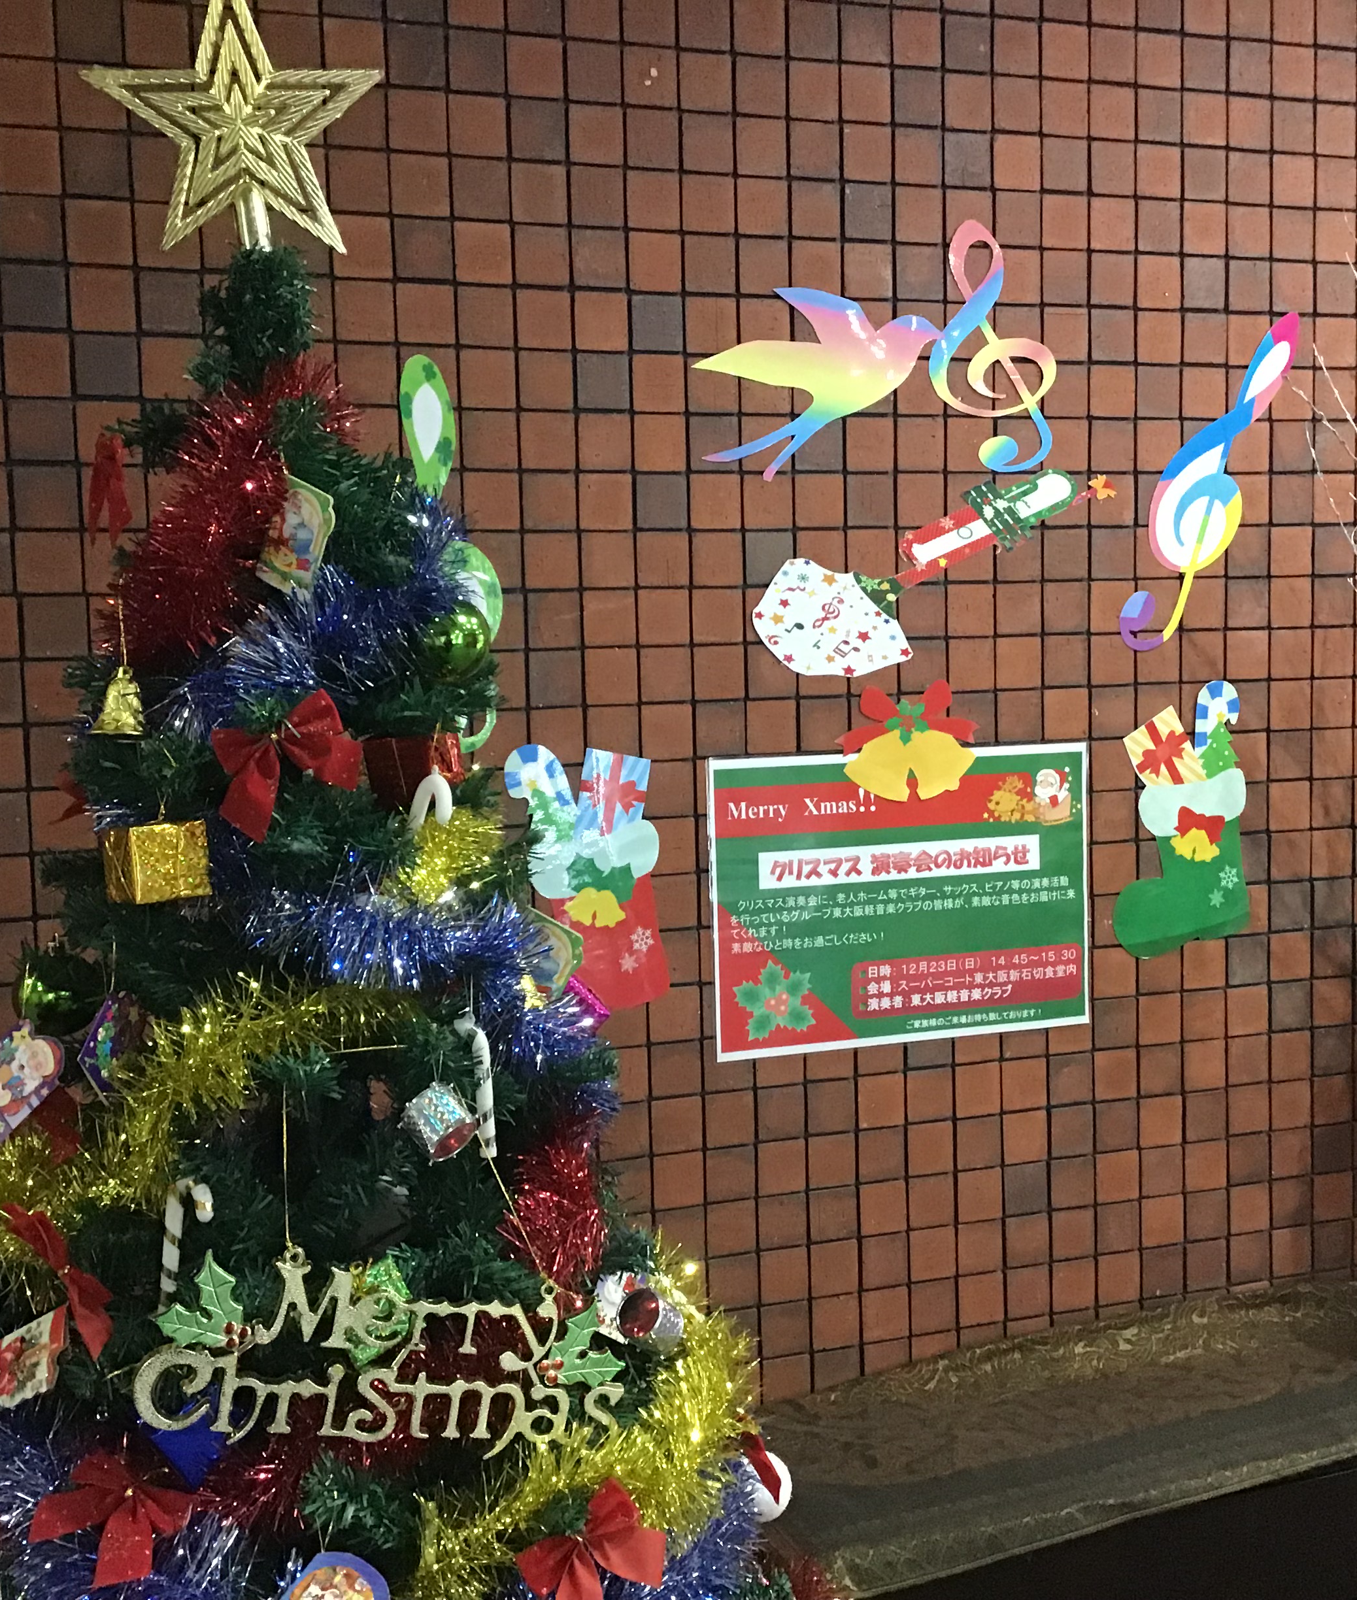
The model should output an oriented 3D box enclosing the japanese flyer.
[{"bbox_3d":[0.168,0.069,1.375,0.300,0.211,0.010,-3,5,-19],"label":"japanese flyer"}]

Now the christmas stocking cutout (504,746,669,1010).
[{"bbox_3d":[-0.064,0.059,1.294,0.122,0.193,0.010,-3,5,-19],"label":"christmas stocking cutout"}]

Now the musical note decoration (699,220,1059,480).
[{"bbox_3d":[0.143,-0.316,1.336,0.281,0.182,0.010,-3,5,-19],"label":"musical note decoration"}]

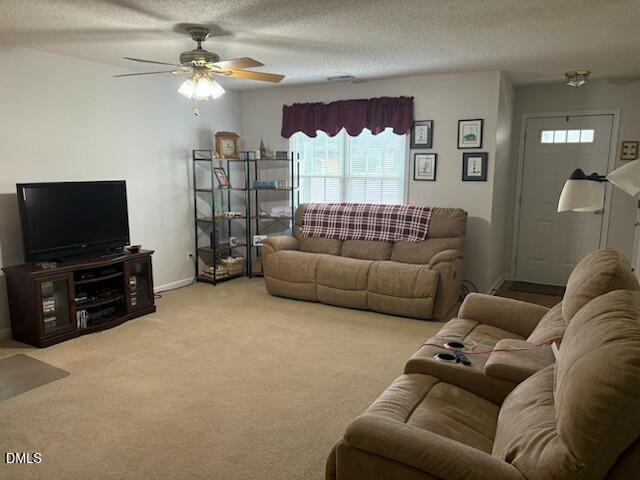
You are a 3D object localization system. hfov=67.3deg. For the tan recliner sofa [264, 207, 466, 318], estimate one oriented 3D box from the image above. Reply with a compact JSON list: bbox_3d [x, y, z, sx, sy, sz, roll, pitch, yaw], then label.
[{"bbox_3d":[0.452,0.138,5.309,2.090,1.005,0.970,5,10,28],"label":"tan recliner sofa"}]

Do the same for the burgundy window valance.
[{"bbox_3d":[0.302,-1.533,6.123,1.840,0.440,0.130,5,10,29],"label":"burgundy window valance"}]

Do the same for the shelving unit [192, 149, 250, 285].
[{"bbox_3d":[-1.226,-0.290,6.034,0.315,1.615,0.600,6,11,33],"label":"shelving unit"}]

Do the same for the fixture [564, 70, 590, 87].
[{"bbox_3d":[2.775,-1.721,5.180,0.270,0.145,0.270,5,10,29],"label":"fixture"}]

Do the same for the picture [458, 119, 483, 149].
[{"bbox_3d":[1.651,-1.159,5.262,0.267,0.313,0.025,5,10,28],"label":"picture"}]

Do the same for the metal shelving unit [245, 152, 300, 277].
[{"bbox_3d":[-0.581,-0.306,6.163,0.600,1.615,0.315,2,9,11],"label":"metal shelving unit"}]

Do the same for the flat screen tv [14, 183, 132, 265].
[{"bbox_3d":[-2.131,-0.172,4.274,0.160,0.660,1.000,5,10,29],"label":"flat screen tv"}]

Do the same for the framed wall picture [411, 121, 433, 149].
[{"bbox_3d":[1.213,-1.247,5.719,0.266,0.322,0.025,5,10,29],"label":"framed wall picture"}]

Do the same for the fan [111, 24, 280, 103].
[{"bbox_3d":[-0.894,-1.279,3.505,1.300,0.520,1.290,5,10,29],"label":"fan"}]

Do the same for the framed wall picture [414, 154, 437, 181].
[{"bbox_3d":[1.262,-0.865,5.750,0.266,0.322,0.025,5,10,29],"label":"framed wall picture"}]

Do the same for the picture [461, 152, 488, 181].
[{"bbox_3d":[1.706,-0.798,5.288,0.267,0.313,0.025,5,10,28],"label":"picture"}]

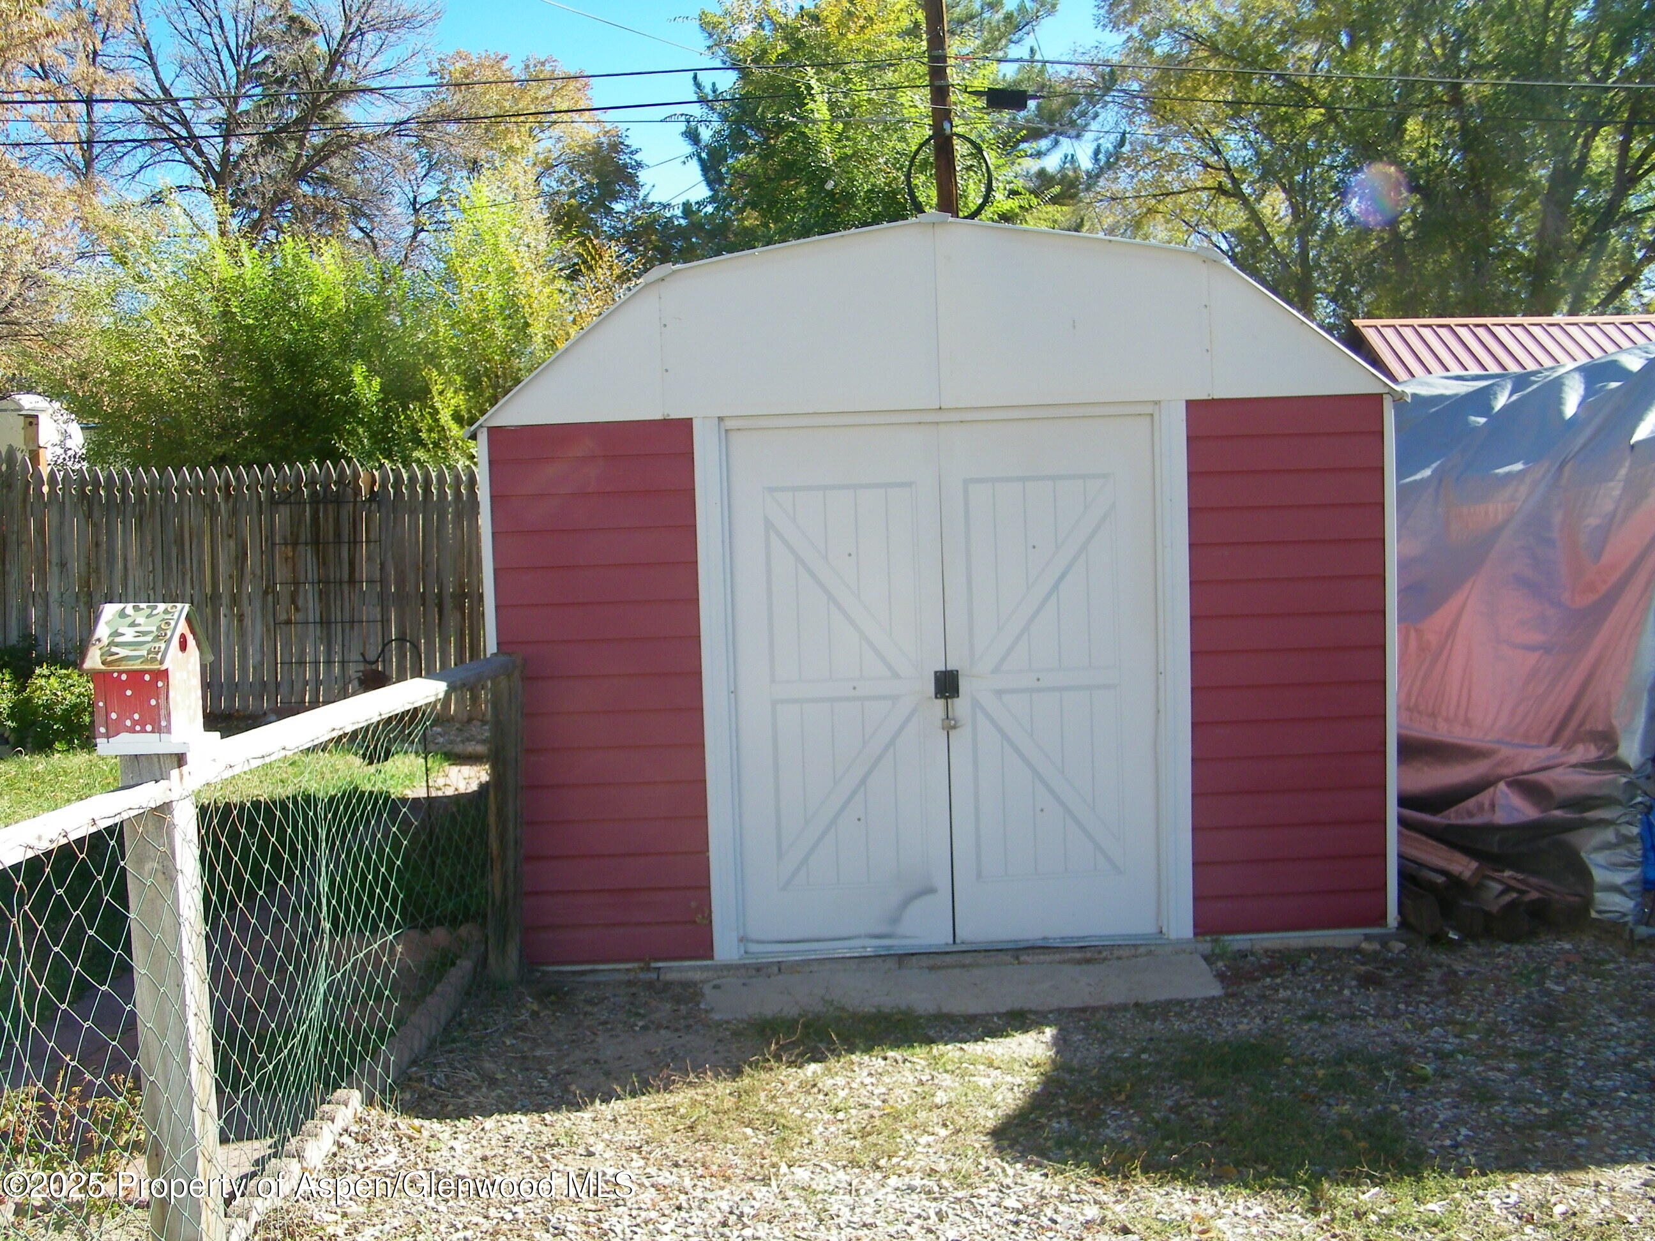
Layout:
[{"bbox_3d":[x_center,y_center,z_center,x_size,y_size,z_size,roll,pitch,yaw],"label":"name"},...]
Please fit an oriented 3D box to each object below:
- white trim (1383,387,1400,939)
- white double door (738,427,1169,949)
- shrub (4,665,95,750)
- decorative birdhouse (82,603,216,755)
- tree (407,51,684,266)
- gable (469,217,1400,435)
[{"bbox_3d":[1.894,0.151,5.153,0.042,1.810,0.045,-2,5,-1],"label":"white trim"},{"bbox_3d":[0.395,0.219,5.118,1.424,1.749,0.050,-2,5,-1],"label":"white double door"},{"bbox_3d":[-5.202,0.591,10.200,0.650,0.580,0.620,-2,5,0],"label":"shrub"},{"bbox_3d":[-1.250,0.105,2.841,0.183,0.270,0.158,-2,5,7],"label":"decorative birdhouse"},{"bbox_3d":[-5.503,-5.981,30.418,5.600,10.420,5.600,-2,5,0],"label":"tree"},{"bbox_3d":[0.355,-1.002,4.989,3.090,0.664,0.090,-2,5,-1],"label":"gable"}]

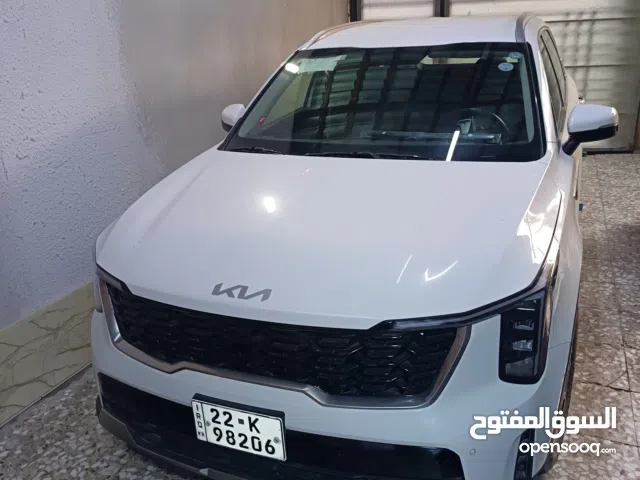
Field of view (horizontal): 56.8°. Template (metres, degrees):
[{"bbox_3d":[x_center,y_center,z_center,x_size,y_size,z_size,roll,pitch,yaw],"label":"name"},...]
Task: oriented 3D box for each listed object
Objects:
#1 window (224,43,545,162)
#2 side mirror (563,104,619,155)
[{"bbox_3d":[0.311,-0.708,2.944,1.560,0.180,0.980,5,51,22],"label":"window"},{"bbox_3d":[1.263,-0.531,2.766,0.240,0.220,0.170,5,23,22],"label":"side mirror"}]

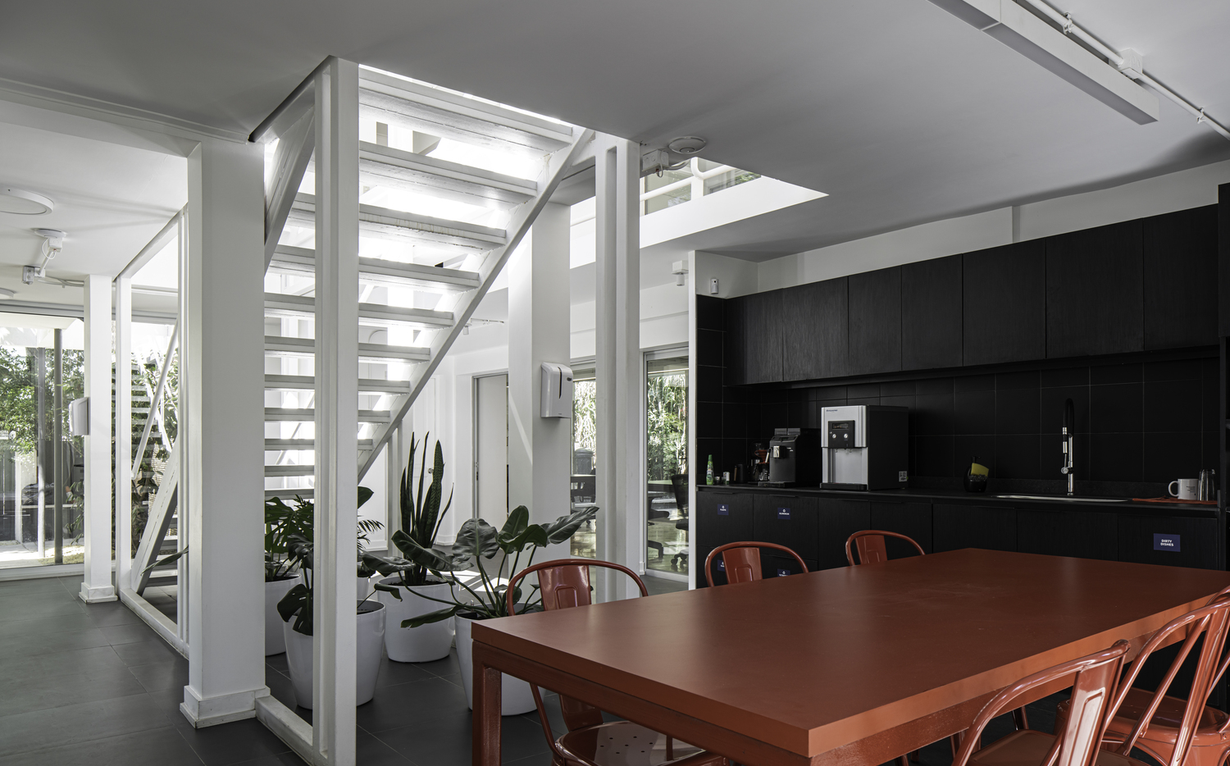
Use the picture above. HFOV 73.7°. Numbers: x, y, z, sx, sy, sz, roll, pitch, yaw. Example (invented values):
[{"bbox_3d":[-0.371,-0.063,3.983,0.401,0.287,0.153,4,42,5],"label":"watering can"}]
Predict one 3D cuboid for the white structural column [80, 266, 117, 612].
[{"bbox_3d":[-3.956,0.432,6.306,0.220,2.460,0.290,1,-2,-38],"label":"white structural column"}]

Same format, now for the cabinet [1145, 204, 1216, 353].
[{"bbox_3d":[2.724,-0.468,3.805,0.338,0.624,0.367,2,-4,-39],"label":"cabinet"}]

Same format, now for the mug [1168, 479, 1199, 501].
[{"bbox_3d":[2.714,0.508,3.910,0.115,0.097,0.082,-1,-2,40],"label":"mug"}]

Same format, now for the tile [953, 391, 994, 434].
[{"bbox_3d":[2.119,0.179,4.825,0.010,0.258,0.251,2,-4,-39],"label":"tile"}]

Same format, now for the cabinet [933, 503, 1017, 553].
[{"bbox_3d":[2.083,1.050,4.433,0.580,0.800,0.452,1,-2,-39],"label":"cabinet"}]

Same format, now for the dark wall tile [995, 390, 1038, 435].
[{"bbox_3d":[2.277,0.164,4.630,0.010,0.258,0.251,2,-4,-39],"label":"dark wall tile"}]

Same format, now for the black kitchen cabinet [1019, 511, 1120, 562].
[{"bbox_3d":[2.336,0.995,4.014,0.616,0.780,0.446,2,-4,-39],"label":"black kitchen cabinet"}]

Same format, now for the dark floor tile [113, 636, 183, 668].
[{"bbox_3d":[-2.530,1.541,4.747,0.590,0.012,0.600,3,-4,-38],"label":"dark floor tile"}]

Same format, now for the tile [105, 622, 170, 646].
[{"bbox_3d":[-2.910,1.579,5.224,0.590,0.012,0.600,3,-4,-38],"label":"tile"}]

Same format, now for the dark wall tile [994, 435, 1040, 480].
[{"bbox_3d":[2.277,0.417,4.630,0.010,0.249,0.251,2,-4,-39],"label":"dark wall tile"}]

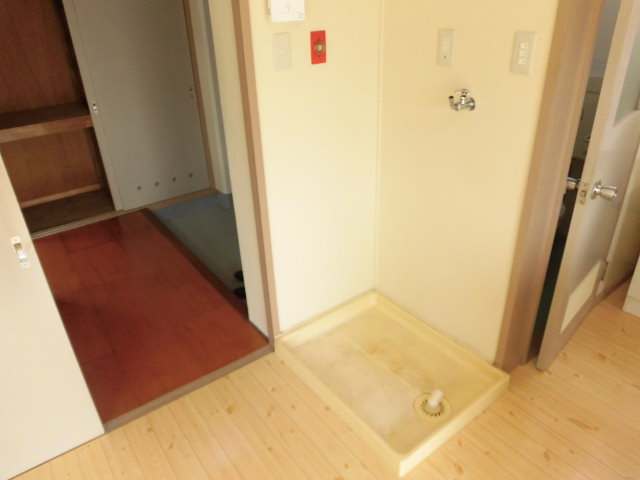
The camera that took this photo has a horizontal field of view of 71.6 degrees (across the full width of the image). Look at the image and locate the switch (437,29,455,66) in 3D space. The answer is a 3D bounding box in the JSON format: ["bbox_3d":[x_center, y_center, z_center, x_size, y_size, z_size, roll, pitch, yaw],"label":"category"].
[{"bbox_3d":[0.454,-0.689,1.597,0.012,0.120,0.070,-19,31,-32],"label":"switch"}]

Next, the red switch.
[{"bbox_3d":[-0.002,-0.718,1.658,0.068,0.111,0.018,-19,31,-32],"label":"red switch"}]

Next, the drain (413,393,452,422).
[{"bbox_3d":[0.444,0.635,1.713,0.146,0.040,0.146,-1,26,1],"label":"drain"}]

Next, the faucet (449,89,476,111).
[{"bbox_3d":[0.494,-0.481,1.545,0.120,0.082,0.056,-19,31,-32],"label":"faucet"}]

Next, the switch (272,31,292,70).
[{"bbox_3d":[-0.133,-0.667,1.578,0.070,0.120,0.012,-19,31,-32],"label":"switch"}]

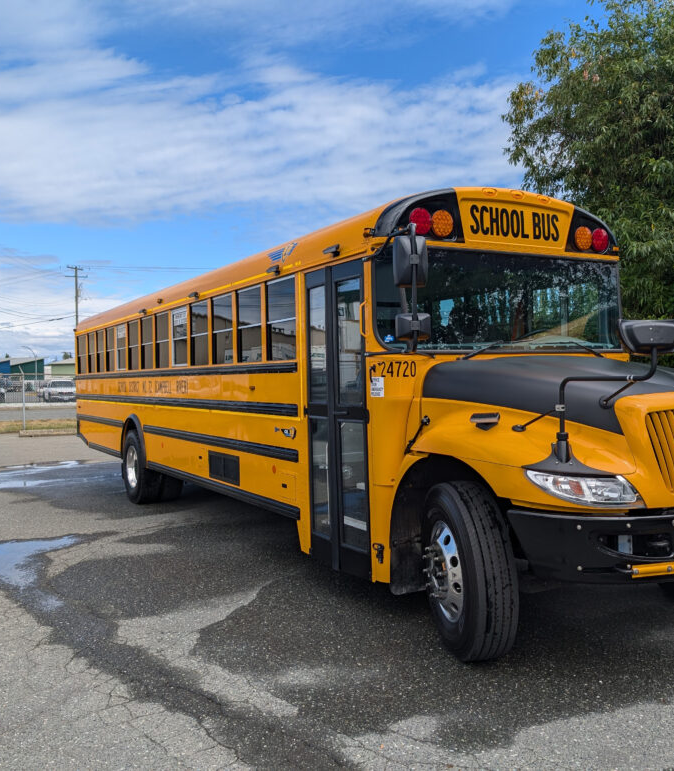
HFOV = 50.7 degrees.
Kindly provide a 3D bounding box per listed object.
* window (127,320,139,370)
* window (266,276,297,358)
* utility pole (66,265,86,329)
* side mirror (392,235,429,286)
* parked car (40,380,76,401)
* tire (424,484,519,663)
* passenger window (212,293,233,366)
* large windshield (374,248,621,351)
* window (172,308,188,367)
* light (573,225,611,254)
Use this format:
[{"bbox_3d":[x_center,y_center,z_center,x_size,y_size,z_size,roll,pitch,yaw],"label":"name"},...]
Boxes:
[{"bbox_3d":[-2.833,-0.562,9.971,0.060,0.690,0.590,-2,1,-31],"label":"window"},{"bbox_3d":[-0.432,-0.511,5.558,0.050,0.640,0.510,-2,1,-31],"label":"window"},{"bbox_3d":[-28.500,-6.140,78.000,2.400,14.000,1.400,-2,1,-18],"label":"utility pole"},{"bbox_3d":[0.407,-0.702,3.990,0.210,0.290,0.110,-1,1,-3],"label":"side mirror"},{"bbox_3d":[-20.950,0.580,53.500,2.000,1.900,5.400,-2,1,-27],"label":"parked car"},{"bbox_3d":[0.782,1.103,4.276,0.280,1.020,1.020,-2,1,-9],"label":"tire"},{"bbox_3d":[-1.052,-0.509,6.574,0.050,0.640,0.510,-2,1,-31],"label":"passenger window"},{"bbox_3d":[1.259,-0.585,5.069,2.200,0.690,0.160,-2,-4,-31],"label":"large windshield"},{"bbox_3d":[-1.807,-0.552,8.251,0.060,0.680,0.590,-2,1,-31],"label":"window"},{"bbox_3d":[2.035,-1.157,5.680,0.380,0.200,0.100,-2,1,-31],"label":"light"}]

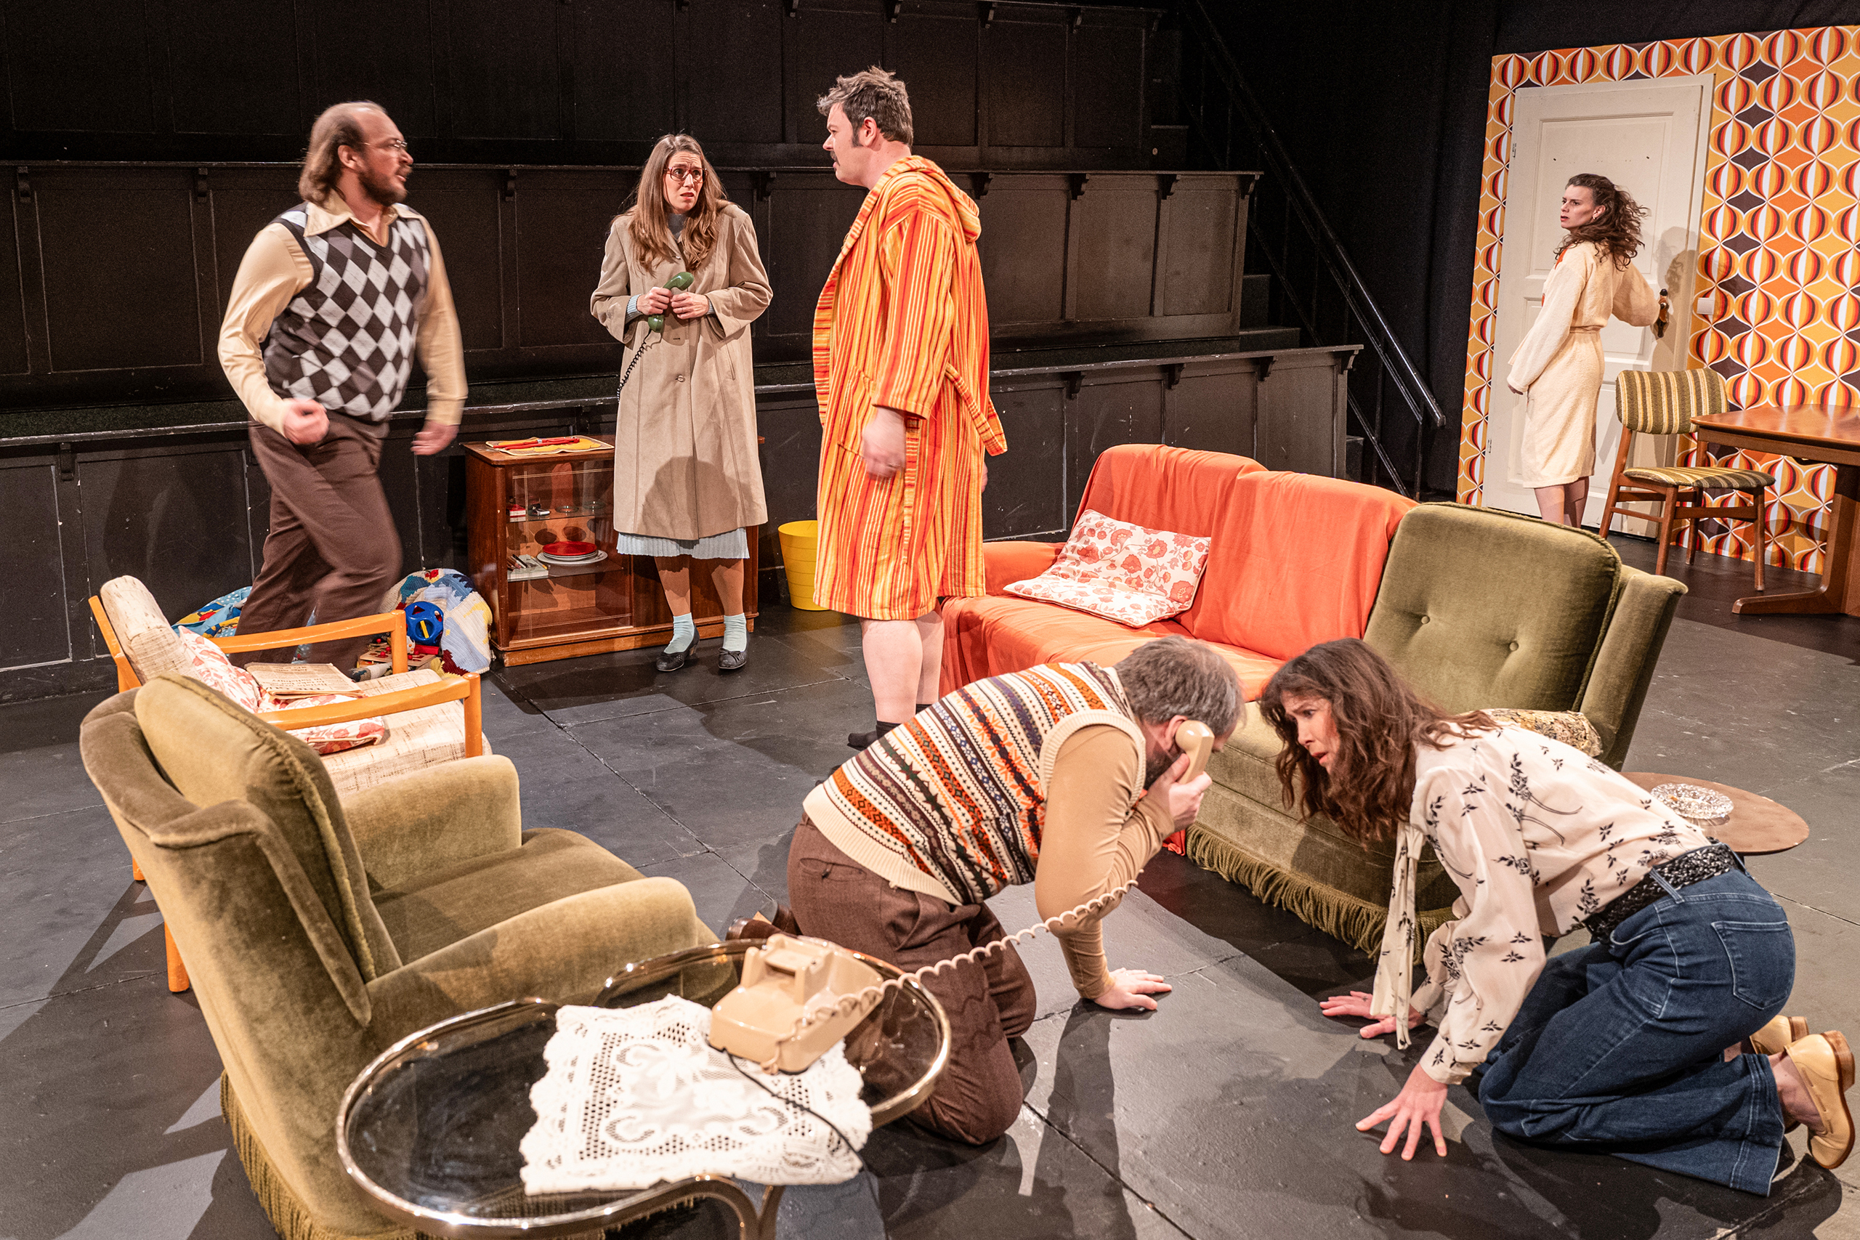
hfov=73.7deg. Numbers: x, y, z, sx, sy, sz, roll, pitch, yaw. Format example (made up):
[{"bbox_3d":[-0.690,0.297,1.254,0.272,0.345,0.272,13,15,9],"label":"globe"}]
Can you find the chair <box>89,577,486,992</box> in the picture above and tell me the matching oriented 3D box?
[{"bbox_3d":[-1.391,0.334,2.700,0.720,0.730,0.570,-10,17,-34],"label":"chair"}]

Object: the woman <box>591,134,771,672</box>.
[{"bbox_3d":[-0.789,-0.696,3.950,0.520,1.650,0.400,-1,14,-3],"label":"woman"}]

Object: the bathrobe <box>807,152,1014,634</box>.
[{"bbox_3d":[-0.050,-0.643,3.420,0.460,1.200,0.550,3,14,11],"label":"bathrobe"}]

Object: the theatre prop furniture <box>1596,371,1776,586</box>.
[{"bbox_3d":[3.105,-0.582,5.100,0.440,0.810,0.470,-4,15,-17],"label":"theatre prop furniture"}]

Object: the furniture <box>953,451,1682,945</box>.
[{"bbox_3d":[0.872,0.077,3.200,0.800,0.840,1.800,-11,18,-38],"label":"furniture"}]

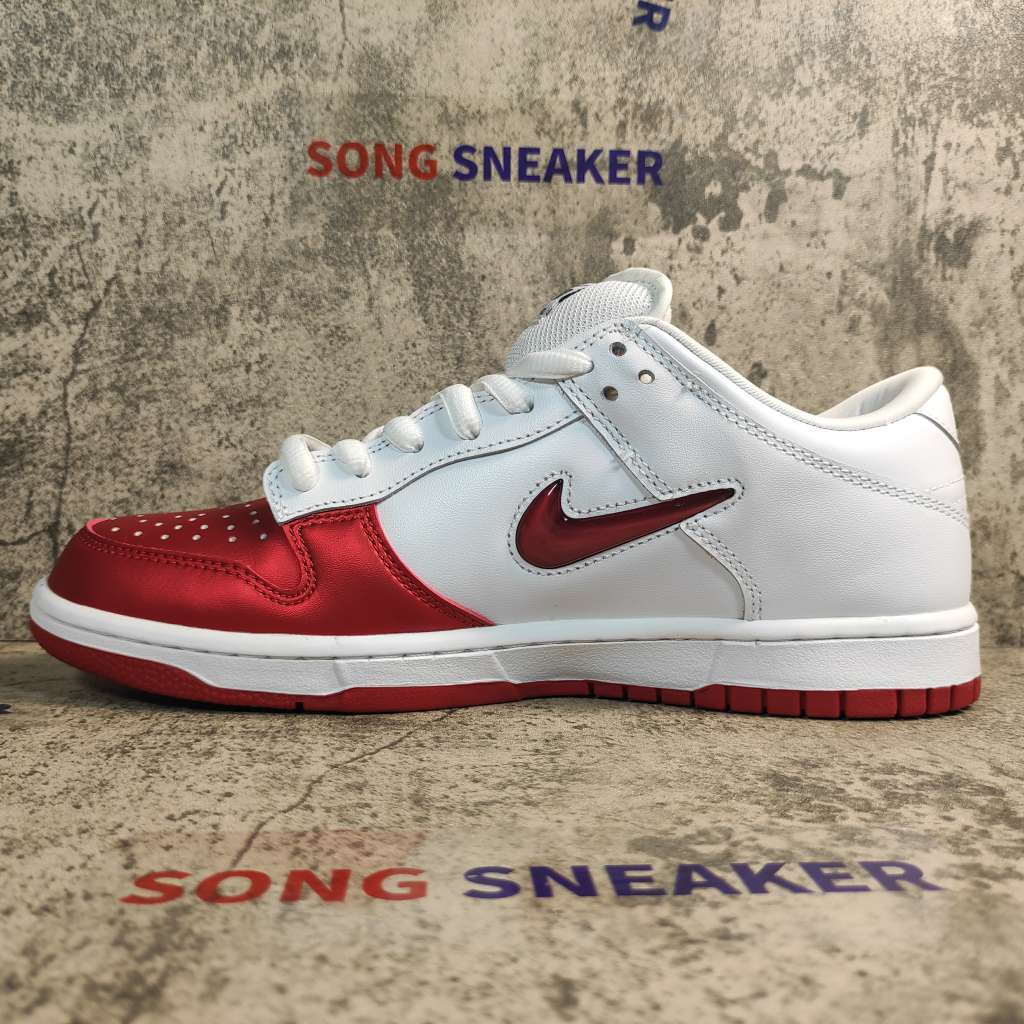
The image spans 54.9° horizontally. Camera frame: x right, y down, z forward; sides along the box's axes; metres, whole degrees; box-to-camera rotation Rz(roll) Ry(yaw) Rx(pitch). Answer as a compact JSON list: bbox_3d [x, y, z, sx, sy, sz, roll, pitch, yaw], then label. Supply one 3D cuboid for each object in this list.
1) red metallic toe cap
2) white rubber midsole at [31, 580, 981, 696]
[{"bbox_3d":[-0.076,0.013,0.324,0.145,0.039,0.101,1,3,4],"label":"red metallic toe cap"},{"bbox_3d":[-0.006,0.035,0.320,0.299,0.029,0.107,1,3,4],"label":"white rubber midsole"}]

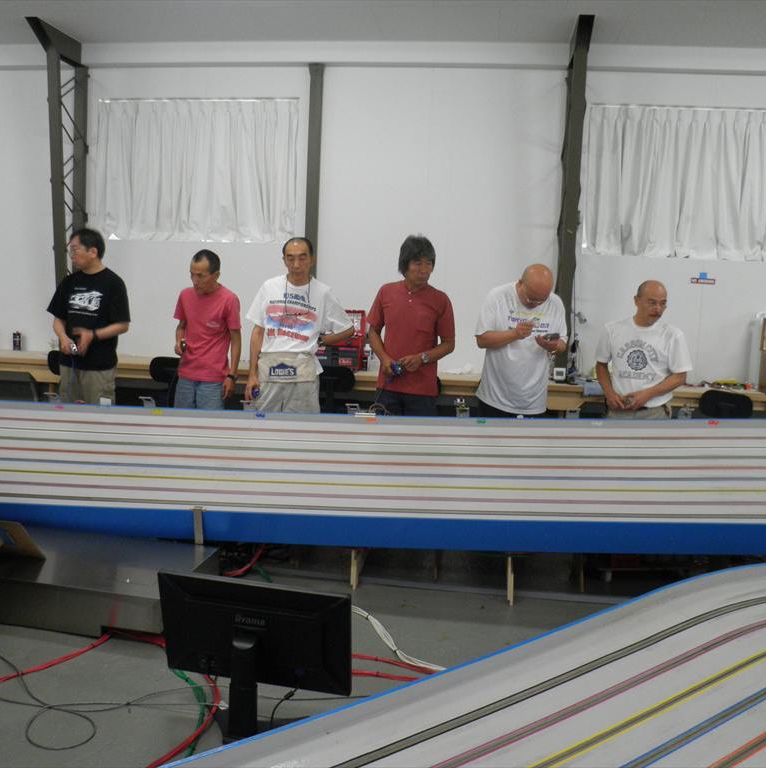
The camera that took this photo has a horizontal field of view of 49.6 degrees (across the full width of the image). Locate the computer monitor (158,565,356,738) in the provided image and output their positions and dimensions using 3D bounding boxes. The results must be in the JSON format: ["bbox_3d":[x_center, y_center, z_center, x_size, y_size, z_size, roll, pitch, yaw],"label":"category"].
[{"bbox_3d":[-0.415,0.908,2.653,0.625,0.535,0.230,4,8,11],"label":"computer monitor"}]

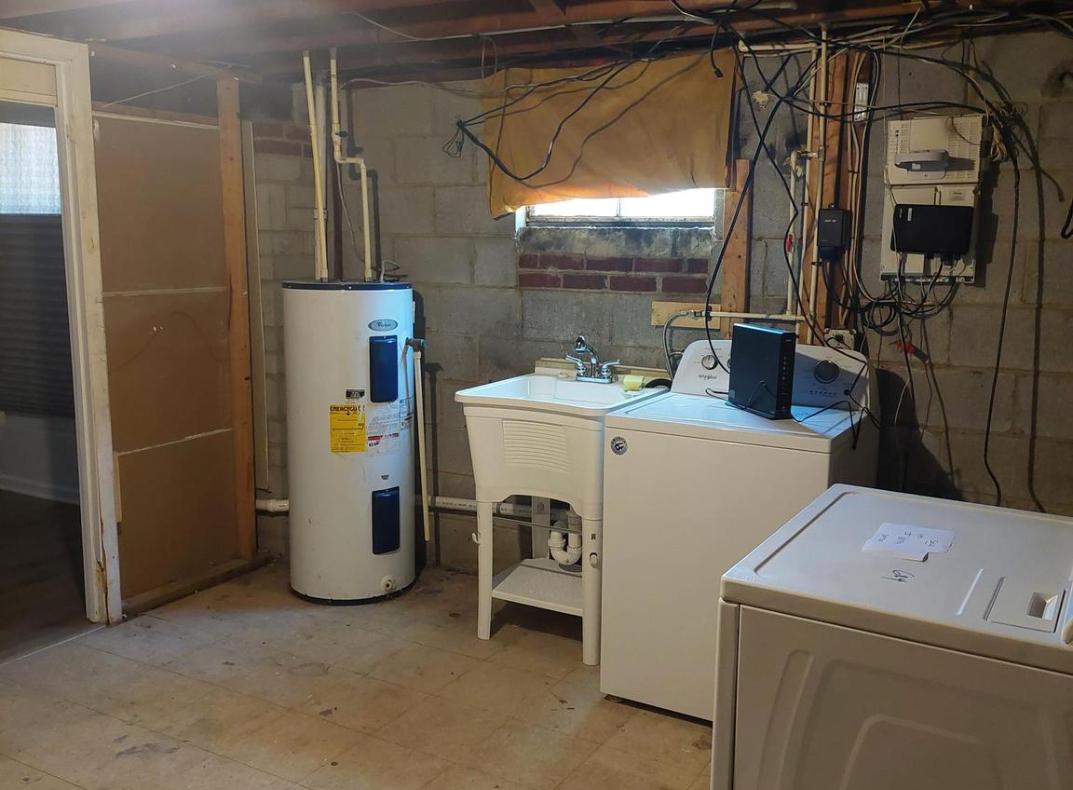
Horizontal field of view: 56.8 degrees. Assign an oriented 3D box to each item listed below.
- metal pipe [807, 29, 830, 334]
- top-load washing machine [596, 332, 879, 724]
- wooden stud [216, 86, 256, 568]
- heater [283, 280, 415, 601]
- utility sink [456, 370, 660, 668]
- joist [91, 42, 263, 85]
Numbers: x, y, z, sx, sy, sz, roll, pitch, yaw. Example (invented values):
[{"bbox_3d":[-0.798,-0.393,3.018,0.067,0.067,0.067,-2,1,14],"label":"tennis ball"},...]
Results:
[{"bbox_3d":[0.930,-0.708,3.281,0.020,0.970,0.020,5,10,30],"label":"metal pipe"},{"bbox_3d":[0.680,0.417,3.234,0.690,1.105,0.690,5,10,30],"label":"top-load washing machine"},{"bbox_3d":[-1.305,-0.288,4.310,0.089,2.082,0.038,5,10,30],"label":"wooden stud"},{"bbox_3d":[-0.777,0.180,4.173,0.520,1.275,0.520,0,9,0],"label":"heater"},{"bbox_3d":[0.102,0.434,3.724,0.635,0.915,0.570,5,10,30],"label":"utility sink"},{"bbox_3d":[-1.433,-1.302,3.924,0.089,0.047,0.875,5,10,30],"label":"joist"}]

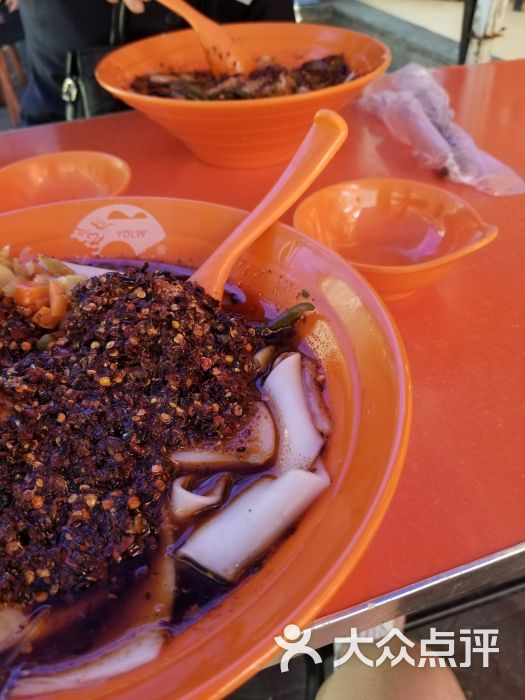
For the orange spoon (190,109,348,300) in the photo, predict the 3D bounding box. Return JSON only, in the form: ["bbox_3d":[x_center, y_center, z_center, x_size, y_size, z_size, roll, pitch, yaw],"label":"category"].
[{"bbox_3d":[-0.014,-0.043,0.250,0.043,0.033,0.161,38,89,35],"label":"orange spoon"}]

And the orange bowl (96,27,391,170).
[{"bbox_3d":[-0.016,-0.227,0.483,0.252,0.077,0.252,-2,43,2],"label":"orange bowl"}]

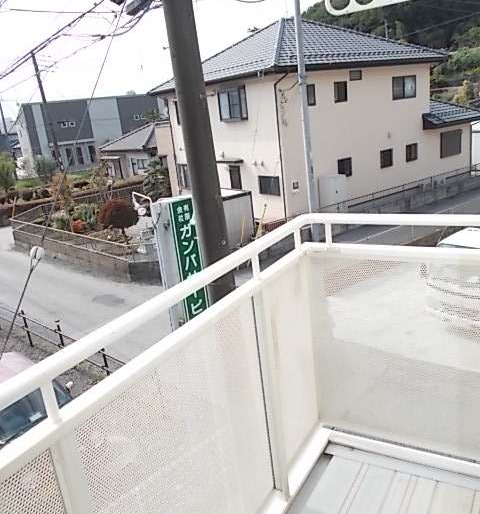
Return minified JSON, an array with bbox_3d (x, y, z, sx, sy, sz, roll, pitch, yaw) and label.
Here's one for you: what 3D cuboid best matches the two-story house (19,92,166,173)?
[{"bbox_3d":[-17.755,-15.626,60.114,17.500,7.900,6.500,-17,19,-31],"label":"two-story house"}]

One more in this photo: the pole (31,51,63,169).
[{"bbox_3d":[-19.319,-14.209,48.432,0.400,12.040,0.400,-14,18,-18],"label":"pole"}]

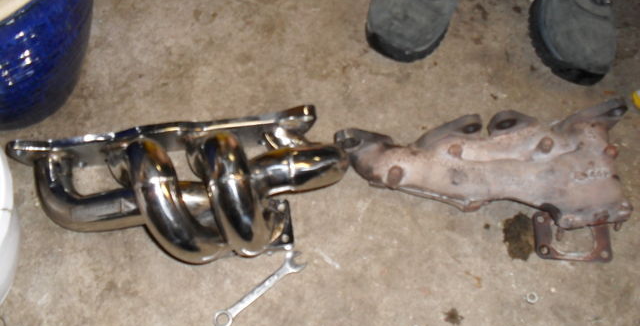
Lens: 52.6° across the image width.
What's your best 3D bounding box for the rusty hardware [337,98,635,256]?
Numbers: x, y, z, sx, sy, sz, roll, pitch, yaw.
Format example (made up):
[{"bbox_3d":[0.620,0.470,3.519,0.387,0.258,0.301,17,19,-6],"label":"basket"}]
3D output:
[{"bbox_3d":[0.240,0.027,0.912,0.420,0.100,0.205,-7,63,-4],"label":"rusty hardware"}]

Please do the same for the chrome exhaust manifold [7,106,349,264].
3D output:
[{"bbox_3d":[-0.197,0.033,0.887,0.460,0.140,0.205,-7,63,-3],"label":"chrome exhaust manifold"}]

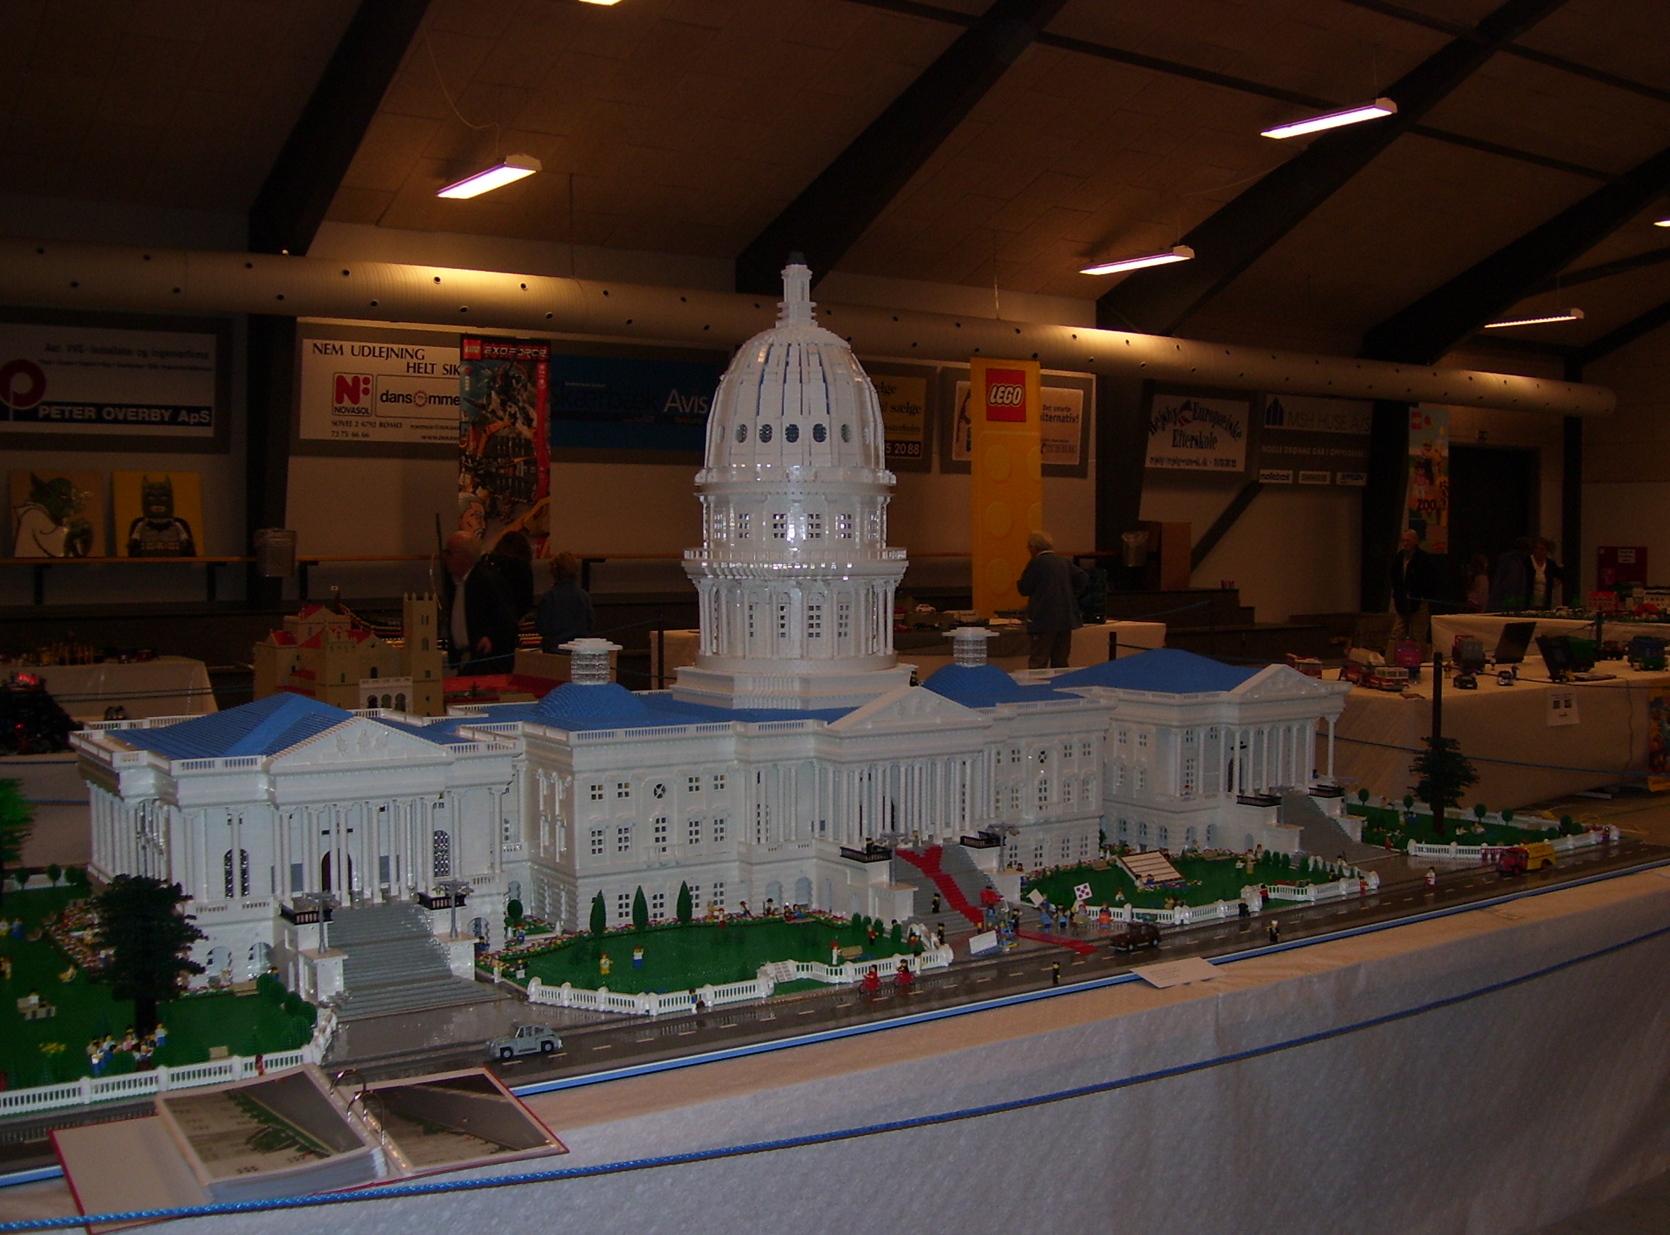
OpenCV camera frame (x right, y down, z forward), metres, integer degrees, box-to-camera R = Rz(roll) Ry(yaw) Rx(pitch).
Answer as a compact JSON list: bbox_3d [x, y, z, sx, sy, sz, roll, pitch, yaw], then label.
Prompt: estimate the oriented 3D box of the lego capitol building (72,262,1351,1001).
[{"bbox_3d":[-0.024,-0.111,4.241,3.310,1.531,1.170,-2,3,-33],"label":"lego capitol building"}]

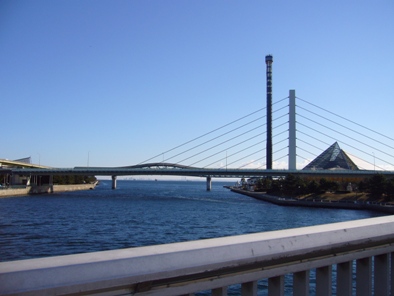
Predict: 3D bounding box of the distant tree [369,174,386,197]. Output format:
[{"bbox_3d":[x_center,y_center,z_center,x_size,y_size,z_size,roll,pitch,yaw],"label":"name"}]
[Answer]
[{"bbox_3d":[43.053,8.952,95.220,4.290,5.230,4.290,-1,-5,24],"label":"distant tree"}]

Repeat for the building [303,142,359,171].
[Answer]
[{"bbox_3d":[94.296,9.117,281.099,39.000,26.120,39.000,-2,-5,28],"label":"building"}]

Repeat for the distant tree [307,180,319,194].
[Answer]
[{"bbox_3d":[34.798,11.906,120.177,3.610,4.200,3.610,-1,-5,16],"label":"distant tree"}]

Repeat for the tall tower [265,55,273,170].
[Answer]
[{"bbox_3d":[59.559,-24.181,329.558,6.000,108.280,6.000,0,-5,10],"label":"tall tower"}]

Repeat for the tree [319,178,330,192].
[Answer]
[{"bbox_3d":[41.613,12.294,130.196,3.910,4.650,3.910,-1,-5,18],"label":"tree"}]

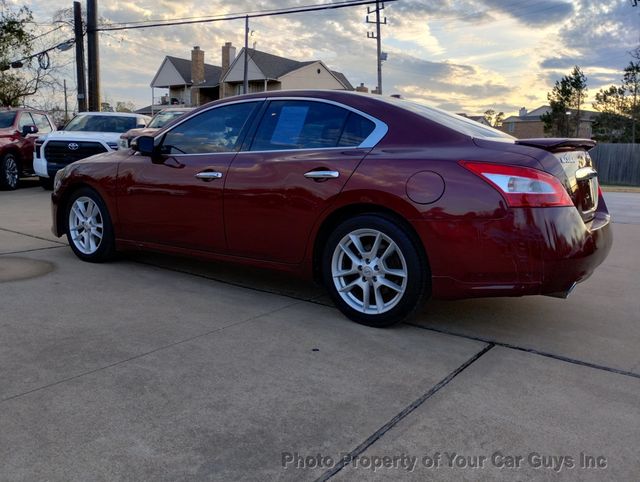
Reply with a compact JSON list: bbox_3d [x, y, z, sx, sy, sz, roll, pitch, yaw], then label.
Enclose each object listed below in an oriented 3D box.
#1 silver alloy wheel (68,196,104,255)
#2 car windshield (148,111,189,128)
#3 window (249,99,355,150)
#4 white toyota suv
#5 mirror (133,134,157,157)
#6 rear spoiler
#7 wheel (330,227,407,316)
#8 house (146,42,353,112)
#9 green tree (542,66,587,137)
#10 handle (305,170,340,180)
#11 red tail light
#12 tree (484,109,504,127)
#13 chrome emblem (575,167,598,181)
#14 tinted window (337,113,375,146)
[{"bbox_3d":[-1.972,-0.147,4.576,0.495,0.495,0.200,8,13,33],"label":"silver alloy wheel"},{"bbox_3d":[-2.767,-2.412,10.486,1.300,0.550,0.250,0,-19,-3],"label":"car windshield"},{"bbox_3d":[-0.125,-0.731,3.292,0.672,0.373,0.040,8,-15,32],"label":"window"},{"bbox_3d":[-5.494,-2.591,13.964,2.020,1.900,5.300,0,11,-3],"label":"white toyota suv"},{"bbox_3d":[-1.292,-0.704,3.827,0.130,0.160,0.200,8,13,33],"label":"mirror"},{"bbox_3d":[1.489,-0.569,3.117,0.310,0.100,1.250,8,11,33],"label":"rear spoiler"},{"bbox_3d":[0.331,0.165,3.033,0.490,0.490,0.200,8,11,33],"label":"wheel"},{"bbox_3d":[-5.584,-11.546,43.827,11.300,8.300,12.800,5,12,25],"label":"house"},{"bbox_3d":[17.932,-8.763,38.202,3.299,7.857,3.299,6,10,24],"label":"green tree"},{"bbox_3d":[0.015,-0.387,3.043,0.245,0.045,0.050,4,9,34],"label":"handle"},{"bbox_3d":[0.993,-0.289,2.607,0.520,0.240,0.270,8,13,33],"label":"red tail light"},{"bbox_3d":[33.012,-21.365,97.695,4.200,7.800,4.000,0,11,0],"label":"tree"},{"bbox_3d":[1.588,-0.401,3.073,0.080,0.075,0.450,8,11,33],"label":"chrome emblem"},{"bbox_3d":[0.232,-0.661,3.076,0.203,0.236,0.030,8,-15,31],"label":"tinted window"}]

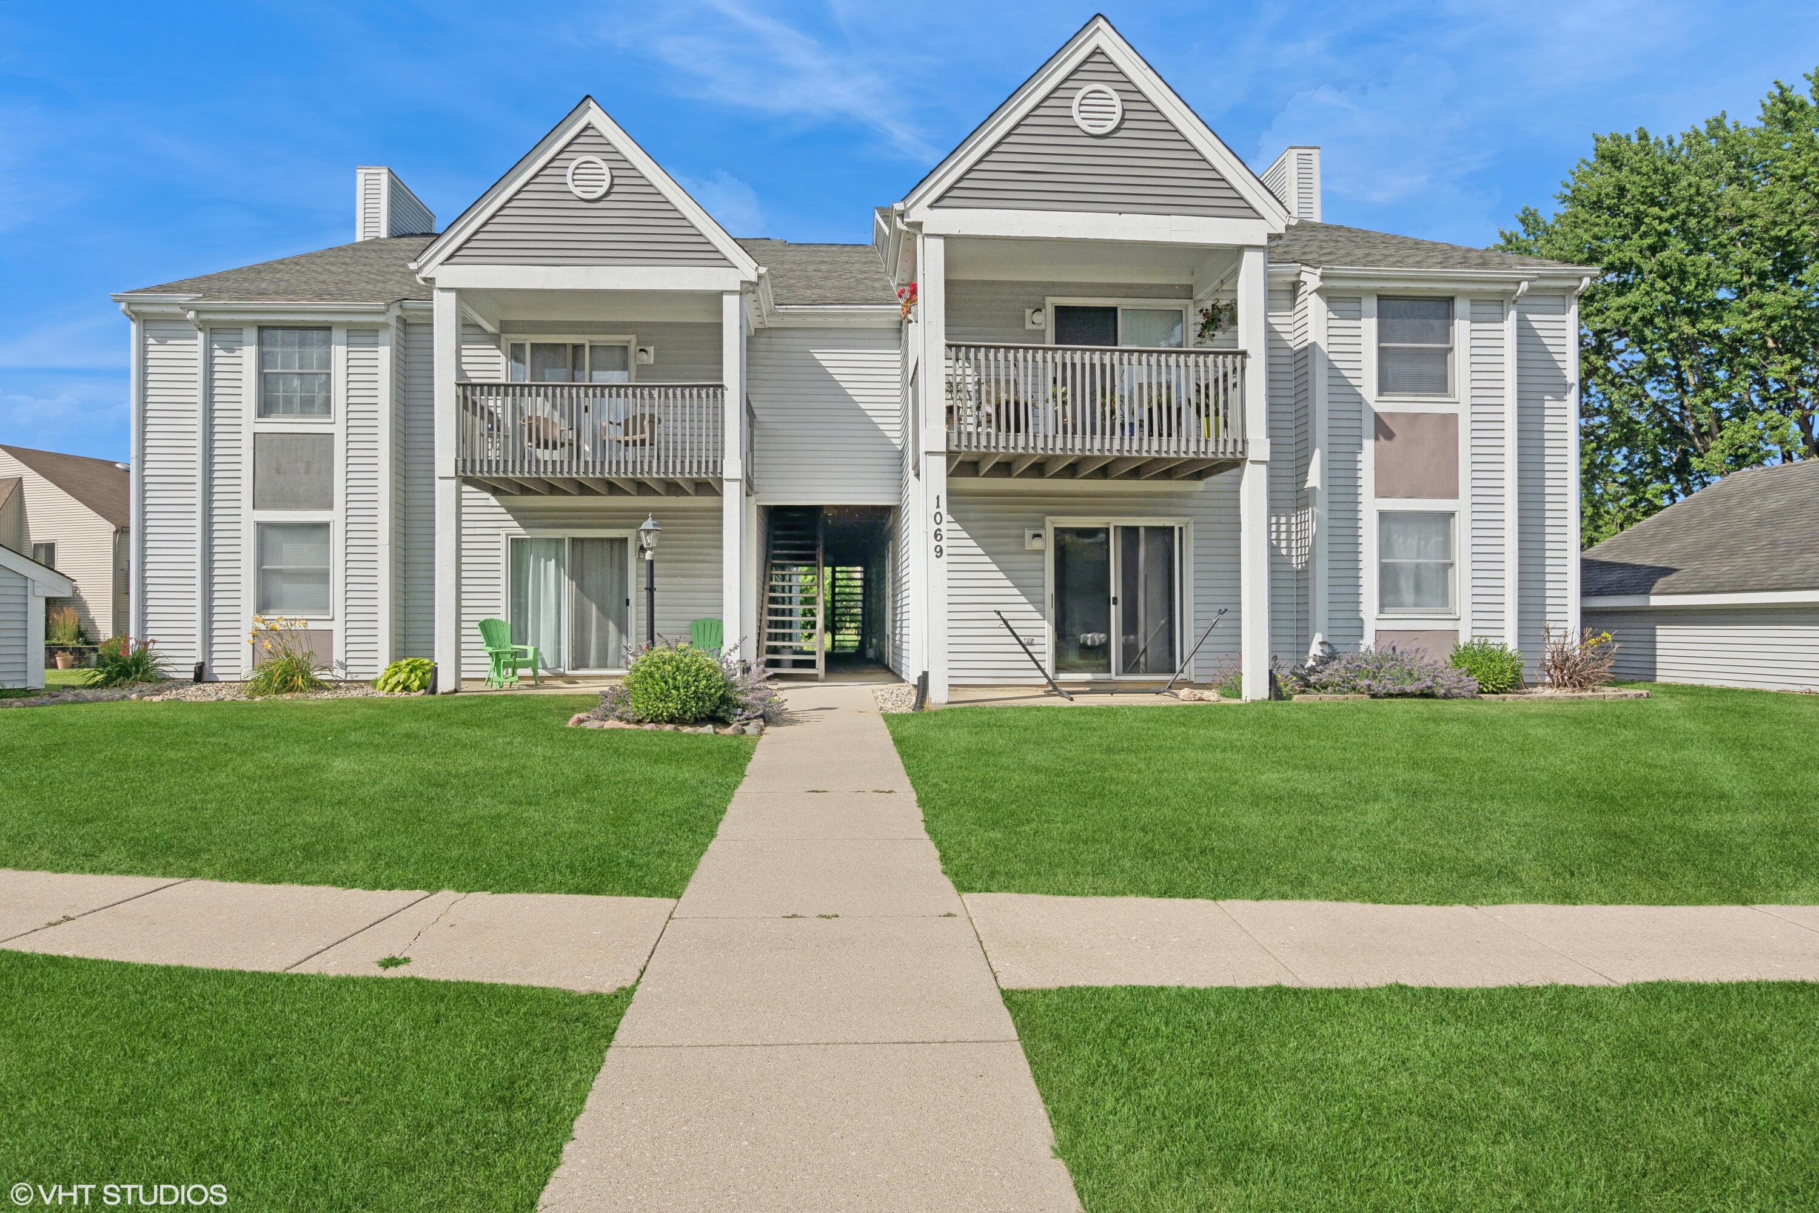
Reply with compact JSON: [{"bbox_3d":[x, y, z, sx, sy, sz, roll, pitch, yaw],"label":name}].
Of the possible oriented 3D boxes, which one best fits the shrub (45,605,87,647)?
[{"bbox_3d":[-15.661,0.357,16.900,0.750,0.760,0.650,0,0,-3],"label":"shrub"}]

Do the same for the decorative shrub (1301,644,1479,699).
[{"bbox_3d":[5.564,0.742,10.550,1.900,0.620,0.950,0,0,-3],"label":"decorative shrub"}]

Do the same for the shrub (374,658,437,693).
[{"bbox_3d":[-6.491,0.878,11.700,0.760,0.450,0.700,0,0,-3],"label":"shrub"}]

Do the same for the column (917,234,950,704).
[{"bbox_3d":[0.303,-1.471,9.800,0.220,5.020,0.220,0,0,-3],"label":"column"}]

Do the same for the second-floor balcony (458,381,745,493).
[{"bbox_3d":[-3.894,-2.141,11.145,3.299,1.188,0.152,0,0,-2],"label":"second-floor balcony"}]

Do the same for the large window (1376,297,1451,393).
[{"bbox_3d":[6.302,-3.223,11.327,1.035,1.330,0.122,0,0,-2],"label":"large window"}]

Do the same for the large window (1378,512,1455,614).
[{"bbox_3d":[6.320,-0.531,11.327,1.035,1.330,0.122,0,0,-2],"label":"large window"}]

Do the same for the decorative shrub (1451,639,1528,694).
[{"bbox_3d":[6.909,0.704,10.850,0.850,0.660,0.800,0,0,-3],"label":"decorative shrub"}]

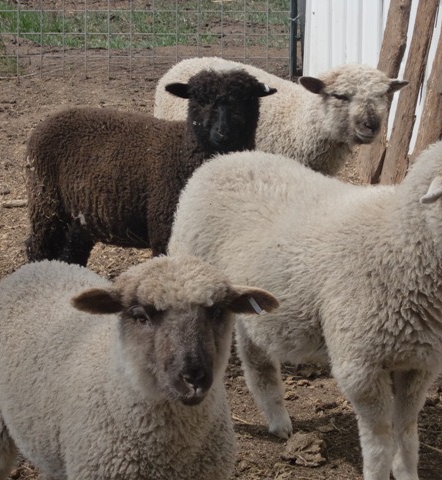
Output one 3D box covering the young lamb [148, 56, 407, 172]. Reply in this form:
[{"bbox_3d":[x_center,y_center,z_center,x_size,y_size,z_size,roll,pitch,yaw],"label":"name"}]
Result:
[{"bbox_3d":[0.110,-0.192,5.053,0.320,0.590,0.760,-8,15,-34],"label":"young lamb"}]

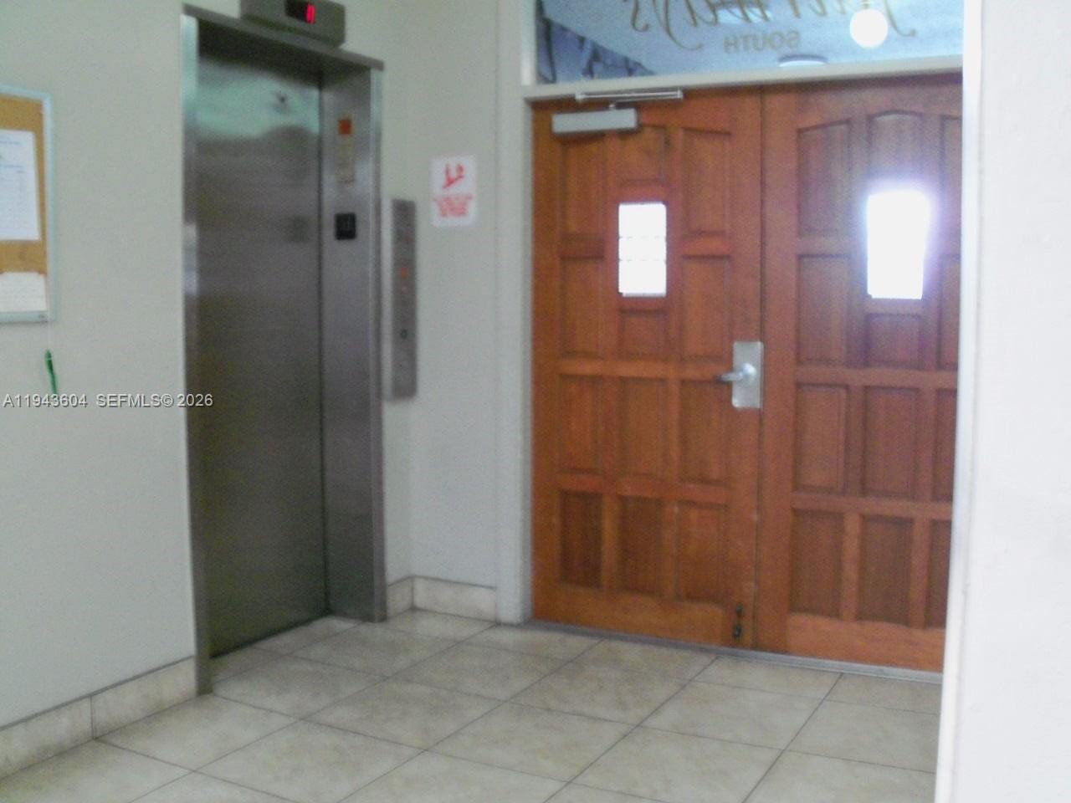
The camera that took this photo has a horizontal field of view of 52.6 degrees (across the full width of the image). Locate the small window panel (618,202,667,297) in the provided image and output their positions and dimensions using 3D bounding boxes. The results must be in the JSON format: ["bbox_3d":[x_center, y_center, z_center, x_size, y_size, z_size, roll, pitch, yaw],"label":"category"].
[{"bbox_3d":[0.400,-0.561,4.022,0.187,0.338,0.030,3,5,28],"label":"small window panel"}]

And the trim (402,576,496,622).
[{"bbox_3d":[-0.337,0.806,4.404,0.400,0.137,0.015,3,5,28],"label":"trim"}]

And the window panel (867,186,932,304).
[{"bbox_3d":[1.199,-0.517,3.596,0.190,0.345,0.030,3,5,28],"label":"window panel"}]

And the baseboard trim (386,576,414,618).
[{"bbox_3d":[-0.549,0.804,4.417,0.015,0.137,0.190,3,5,28],"label":"baseboard trim"}]

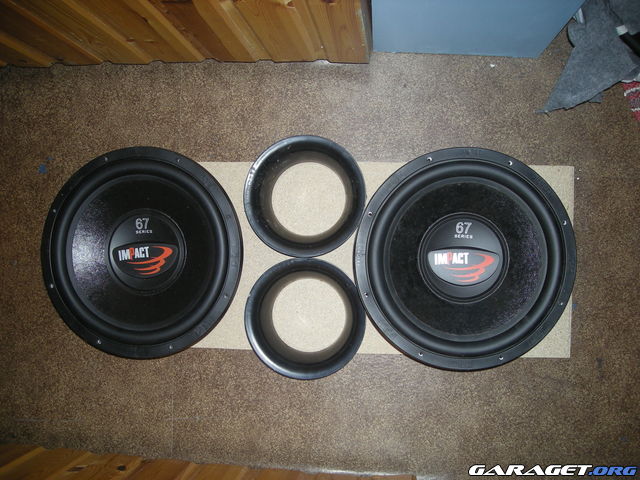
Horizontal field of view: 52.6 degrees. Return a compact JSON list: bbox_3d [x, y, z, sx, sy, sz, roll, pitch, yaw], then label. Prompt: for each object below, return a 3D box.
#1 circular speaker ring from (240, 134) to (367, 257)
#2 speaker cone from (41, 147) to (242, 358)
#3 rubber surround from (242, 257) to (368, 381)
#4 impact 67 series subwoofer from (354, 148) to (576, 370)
[{"bbox_3d":[-0.026,-0.085,1.292,0.237,0.062,0.237,0,89,6],"label":"circular speaker ring"},{"bbox_3d":[-0.316,0.025,1.272,0.390,0.175,0.390,0,89,6],"label":"speaker cone"},{"bbox_3d":[-0.026,0.153,1.288,0.236,0.062,0.236,0,89,6],"label":"rubber surround"},{"bbox_3d":[0.257,0.034,1.202,0.382,0.180,0.382,0,89,6],"label":"impact 67 series subwoofer"}]

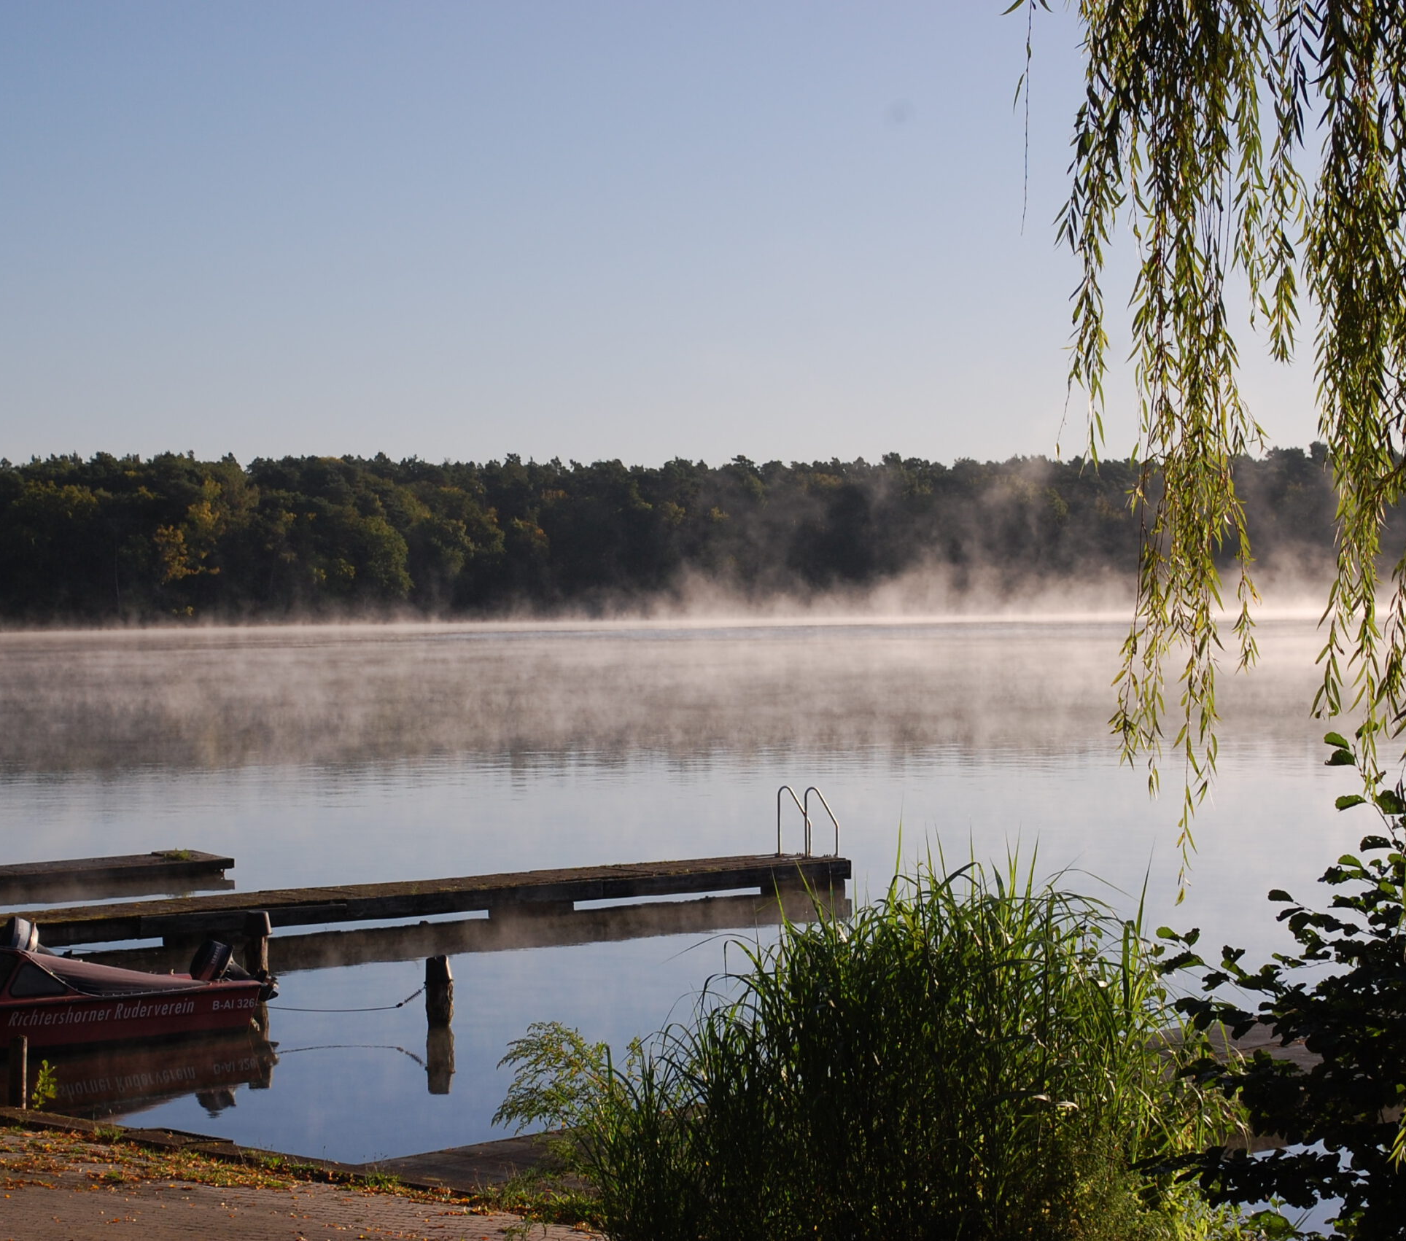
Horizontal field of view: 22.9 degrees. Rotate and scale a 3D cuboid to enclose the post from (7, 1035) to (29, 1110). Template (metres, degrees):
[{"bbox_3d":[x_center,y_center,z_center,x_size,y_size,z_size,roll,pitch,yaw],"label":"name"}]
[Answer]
[{"bbox_3d":[-5.062,3.337,25.666,0.145,0.530,0.145,-1,0,0],"label":"post"}]

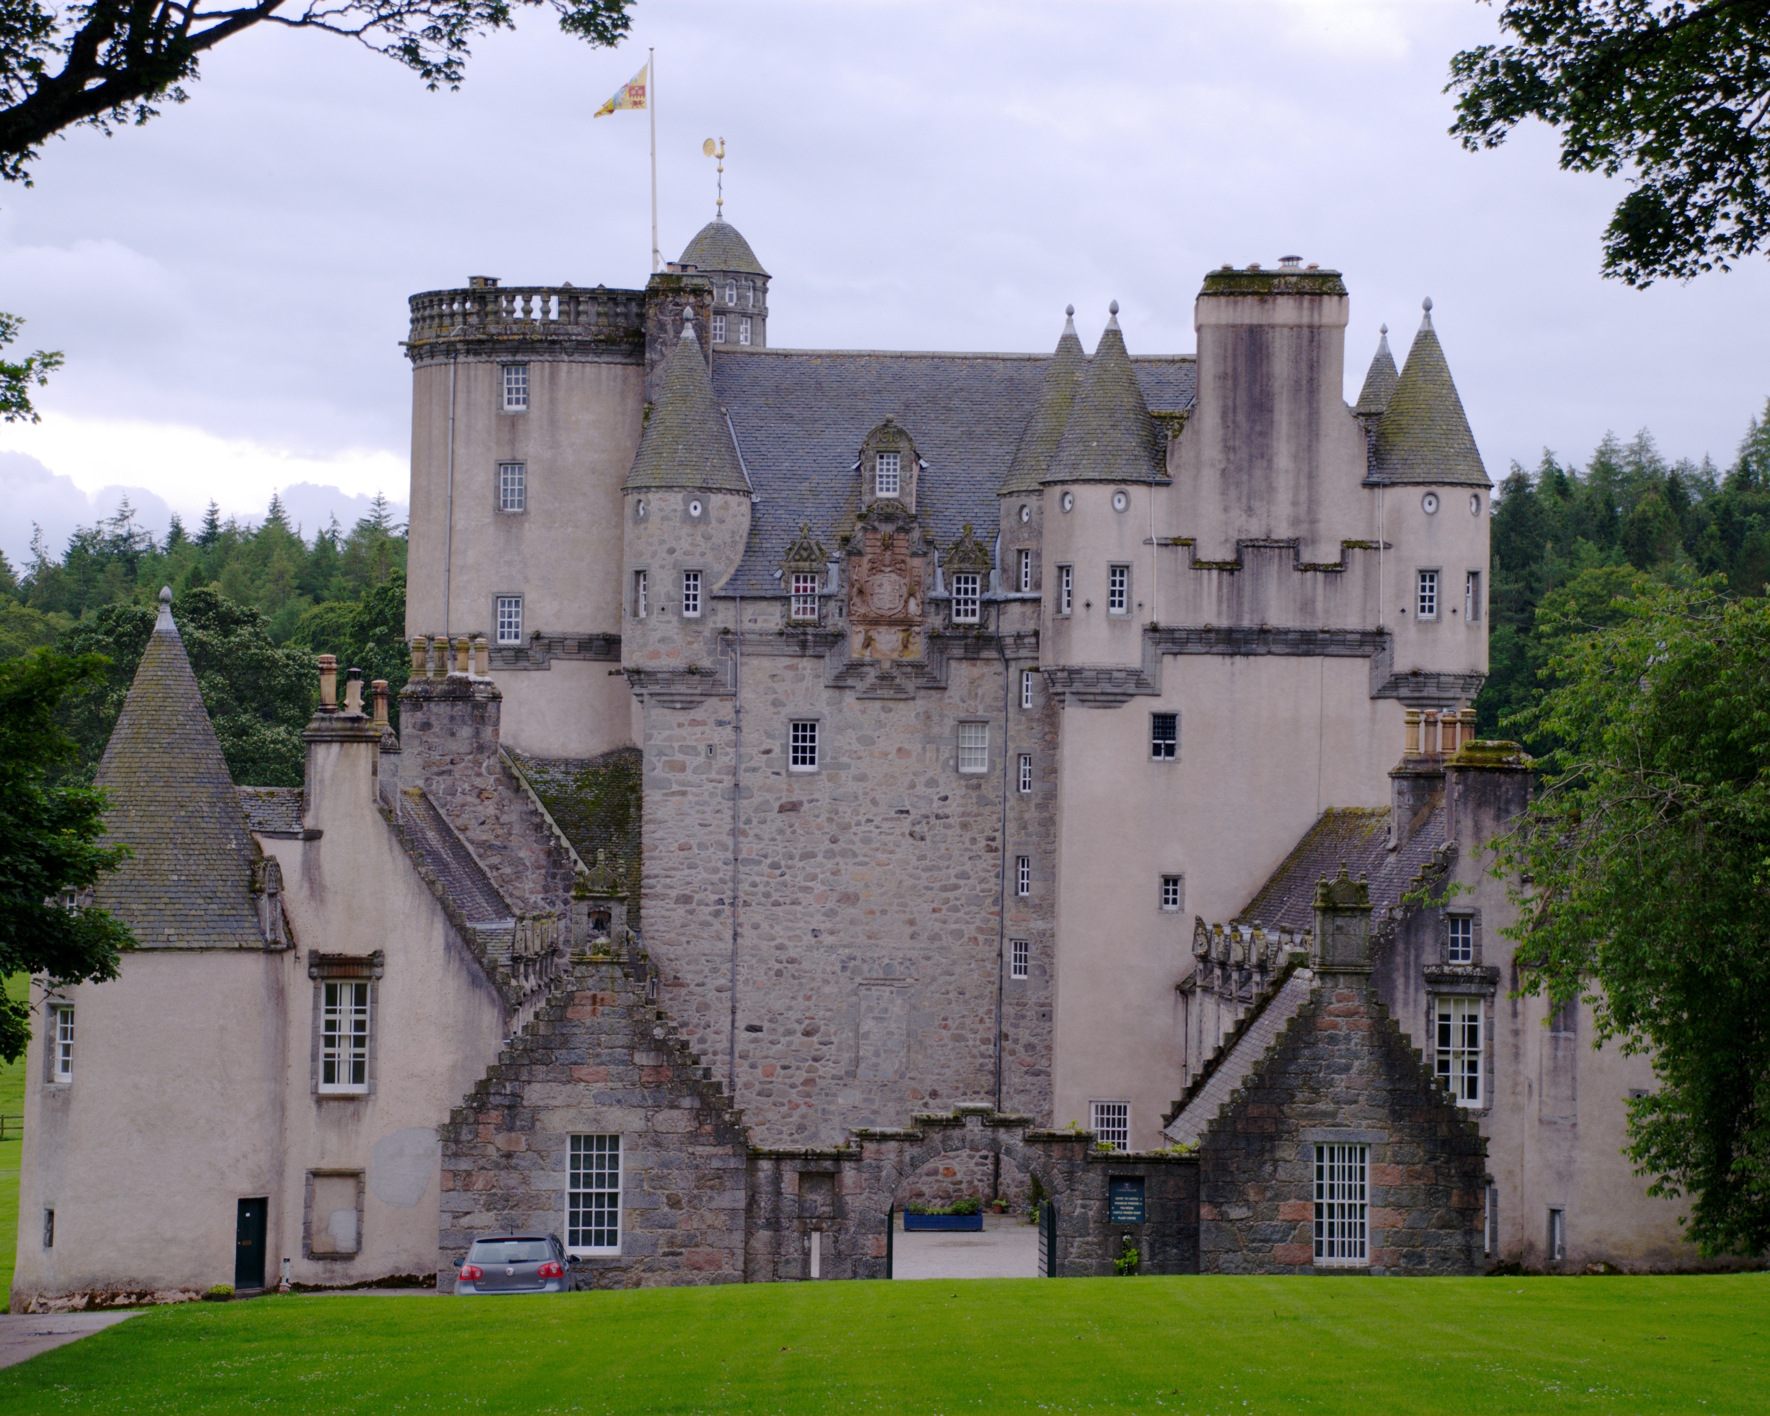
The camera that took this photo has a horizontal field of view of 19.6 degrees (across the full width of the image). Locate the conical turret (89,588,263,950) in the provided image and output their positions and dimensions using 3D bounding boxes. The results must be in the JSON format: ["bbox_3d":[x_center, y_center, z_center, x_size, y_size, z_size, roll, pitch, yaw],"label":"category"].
[{"bbox_3d":[-12.697,1.045,90.000,4.000,6.300,4.000,1,-2,-3],"label":"conical turret"}]

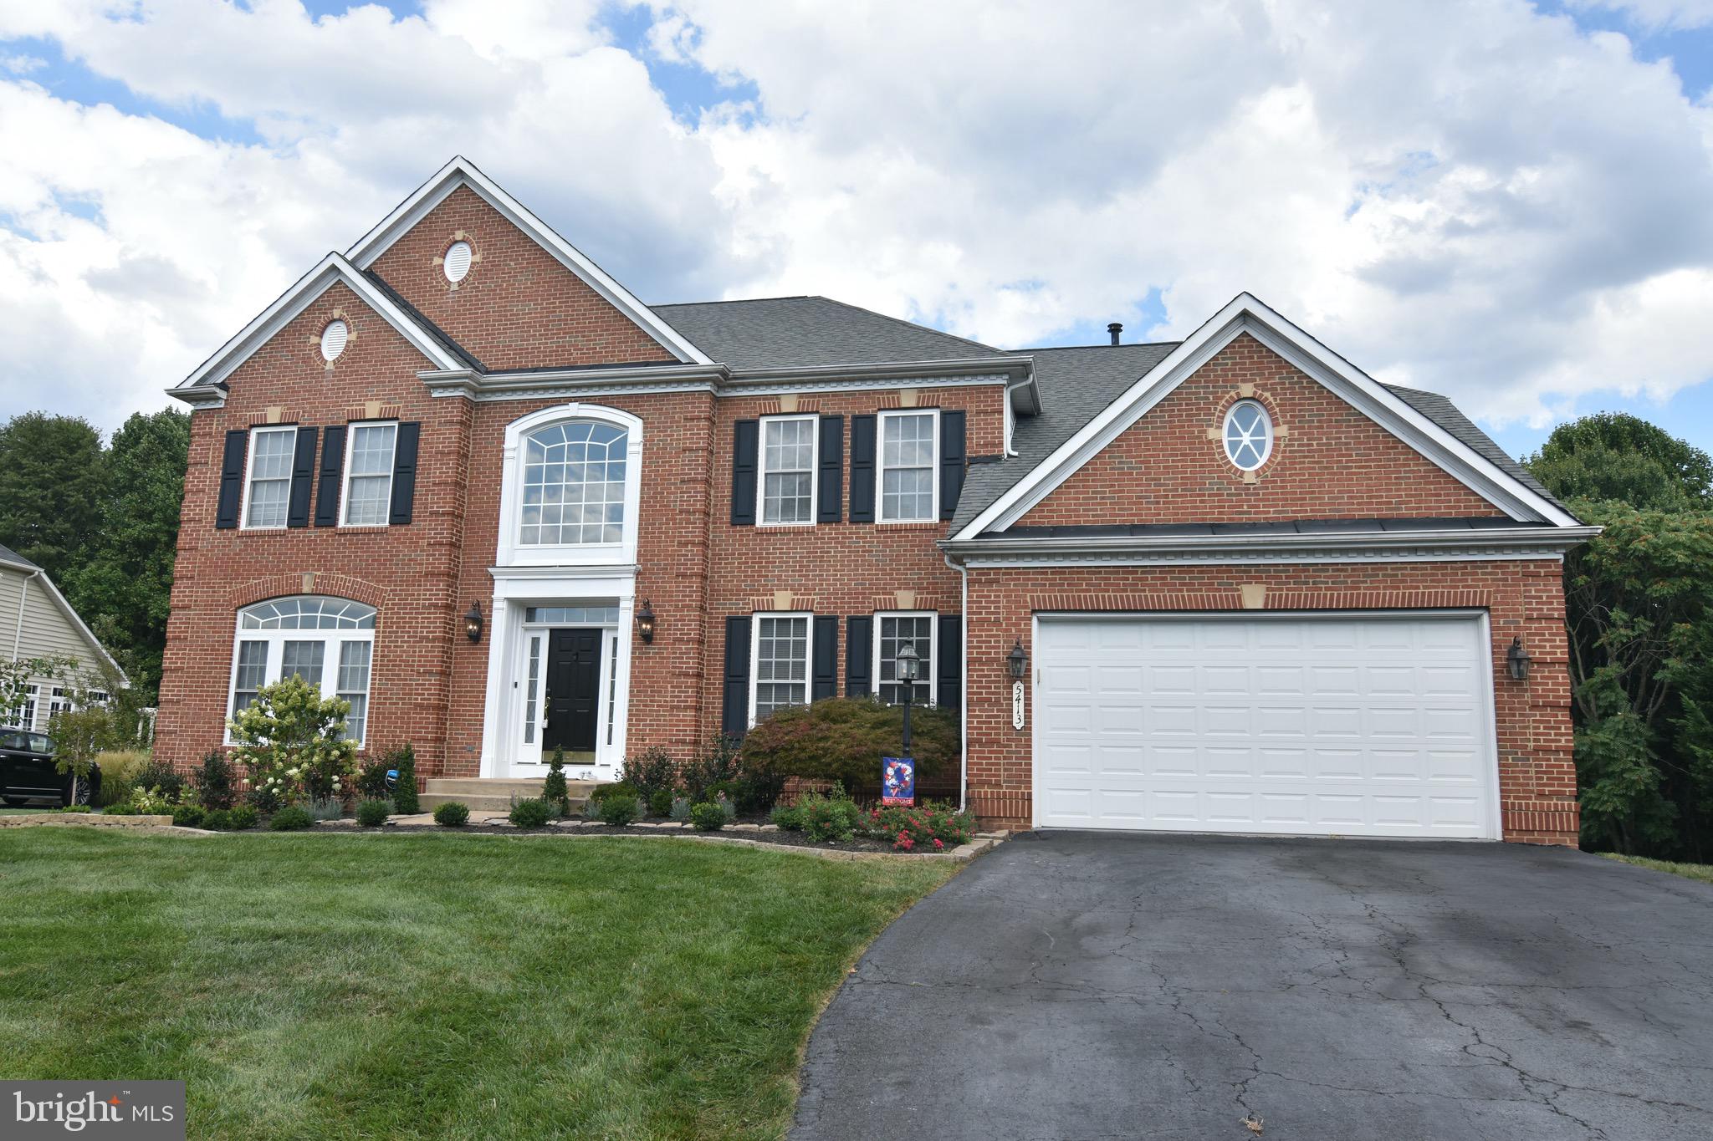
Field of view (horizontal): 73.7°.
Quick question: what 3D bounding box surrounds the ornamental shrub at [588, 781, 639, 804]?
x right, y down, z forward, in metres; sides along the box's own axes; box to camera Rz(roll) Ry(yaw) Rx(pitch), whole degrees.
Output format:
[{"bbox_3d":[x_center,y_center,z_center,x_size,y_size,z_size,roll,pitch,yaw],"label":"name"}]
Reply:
[{"bbox_3d":[-3.024,2.832,14.210,0.586,0.425,0.586,-1,-9,10],"label":"ornamental shrub"}]

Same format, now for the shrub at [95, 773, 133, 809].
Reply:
[{"bbox_3d":[-10.802,3.216,16.602,0.452,0.486,0.452,-1,-10,11],"label":"shrub"}]

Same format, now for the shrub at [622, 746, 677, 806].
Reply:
[{"bbox_3d":[-2.791,2.815,15.354,0.726,0.903,0.726,-1,-9,10],"label":"shrub"}]

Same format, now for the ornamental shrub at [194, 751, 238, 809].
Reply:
[{"bbox_3d":[-8.918,2.923,15.915,0.480,0.815,0.480,-1,-10,11],"label":"ornamental shrub"}]

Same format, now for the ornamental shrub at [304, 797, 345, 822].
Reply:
[{"bbox_3d":[-6.573,2.956,14.126,0.465,0.308,0.465,-1,-9,10],"label":"ornamental shrub"}]

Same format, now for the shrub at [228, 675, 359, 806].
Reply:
[{"bbox_3d":[-7.833,2.401,15.998,1.582,1.854,1.424,-1,-10,11],"label":"shrub"}]

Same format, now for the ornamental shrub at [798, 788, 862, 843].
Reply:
[{"bbox_3d":[-0.278,2.600,12.092,0.680,0.569,0.680,1,-9,0],"label":"ornamental shrub"}]

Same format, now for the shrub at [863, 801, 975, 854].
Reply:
[{"bbox_3d":[0.618,2.558,11.533,1.099,0.443,0.824,-1,-10,11],"label":"shrub"}]

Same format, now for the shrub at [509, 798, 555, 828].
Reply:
[{"bbox_3d":[-3.712,2.779,13.059,0.501,0.344,0.501,-1,-9,10],"label":"shrub"}]

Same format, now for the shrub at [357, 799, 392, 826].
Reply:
[{"bbox_3d":[-5.666,2.845,13.410,0.376,0.338,0.376,-1,-9,10],"label":"shrub"}]

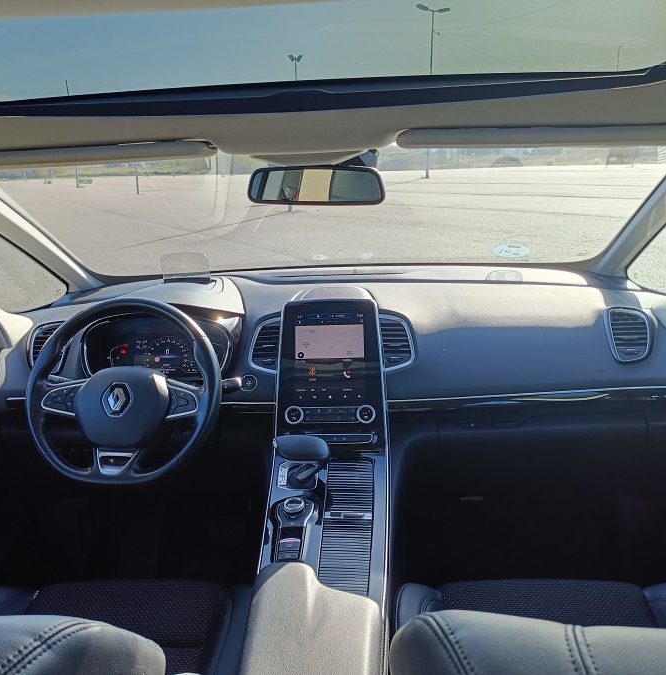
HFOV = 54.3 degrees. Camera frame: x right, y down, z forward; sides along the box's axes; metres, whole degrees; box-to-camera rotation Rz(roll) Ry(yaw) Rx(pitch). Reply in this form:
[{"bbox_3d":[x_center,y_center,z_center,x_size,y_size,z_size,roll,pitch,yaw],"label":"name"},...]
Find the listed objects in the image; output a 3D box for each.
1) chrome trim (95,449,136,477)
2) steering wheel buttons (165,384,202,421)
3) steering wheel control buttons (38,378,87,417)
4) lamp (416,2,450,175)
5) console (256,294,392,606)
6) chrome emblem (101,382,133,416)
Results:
[{"bbox_3d":[-0.405,0.233,1.210,0.074,0.050,0.020,0,-9,3],"label":"chrome trim"},{"bbox_3d":[-0.282,0.123,1.226,0.066,0.066,0.025,0,-9,3],"label":"steering wheel buttons"},{"bbox_3d":[-0.514,0.116,1.240,0.086,0.072,0.028,0,-9,3],"label":"steering wheel control buttons"},{"bbox_3d":[7.048,-17.409,46.578,2.287,11.613,0.450,1,15,8],"label":"lamp"},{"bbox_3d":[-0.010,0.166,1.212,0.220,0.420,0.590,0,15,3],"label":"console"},{"bbox_3d":[-0.402,0.116,1.213,0.058,0.064,0.015,0,-9,3],"label":"chrome emblem"}]

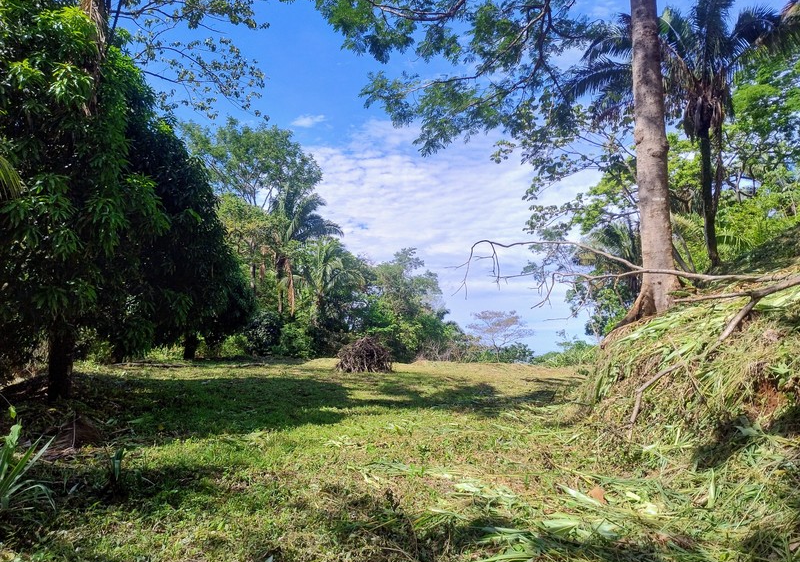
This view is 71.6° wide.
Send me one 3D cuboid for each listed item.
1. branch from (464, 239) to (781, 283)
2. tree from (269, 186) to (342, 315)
[{"bbox_3d":[3.130,-0.270,7.800,4.400,0.650,1.100,0,-5,0],"label":"branch"},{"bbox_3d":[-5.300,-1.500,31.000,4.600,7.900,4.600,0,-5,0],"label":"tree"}]

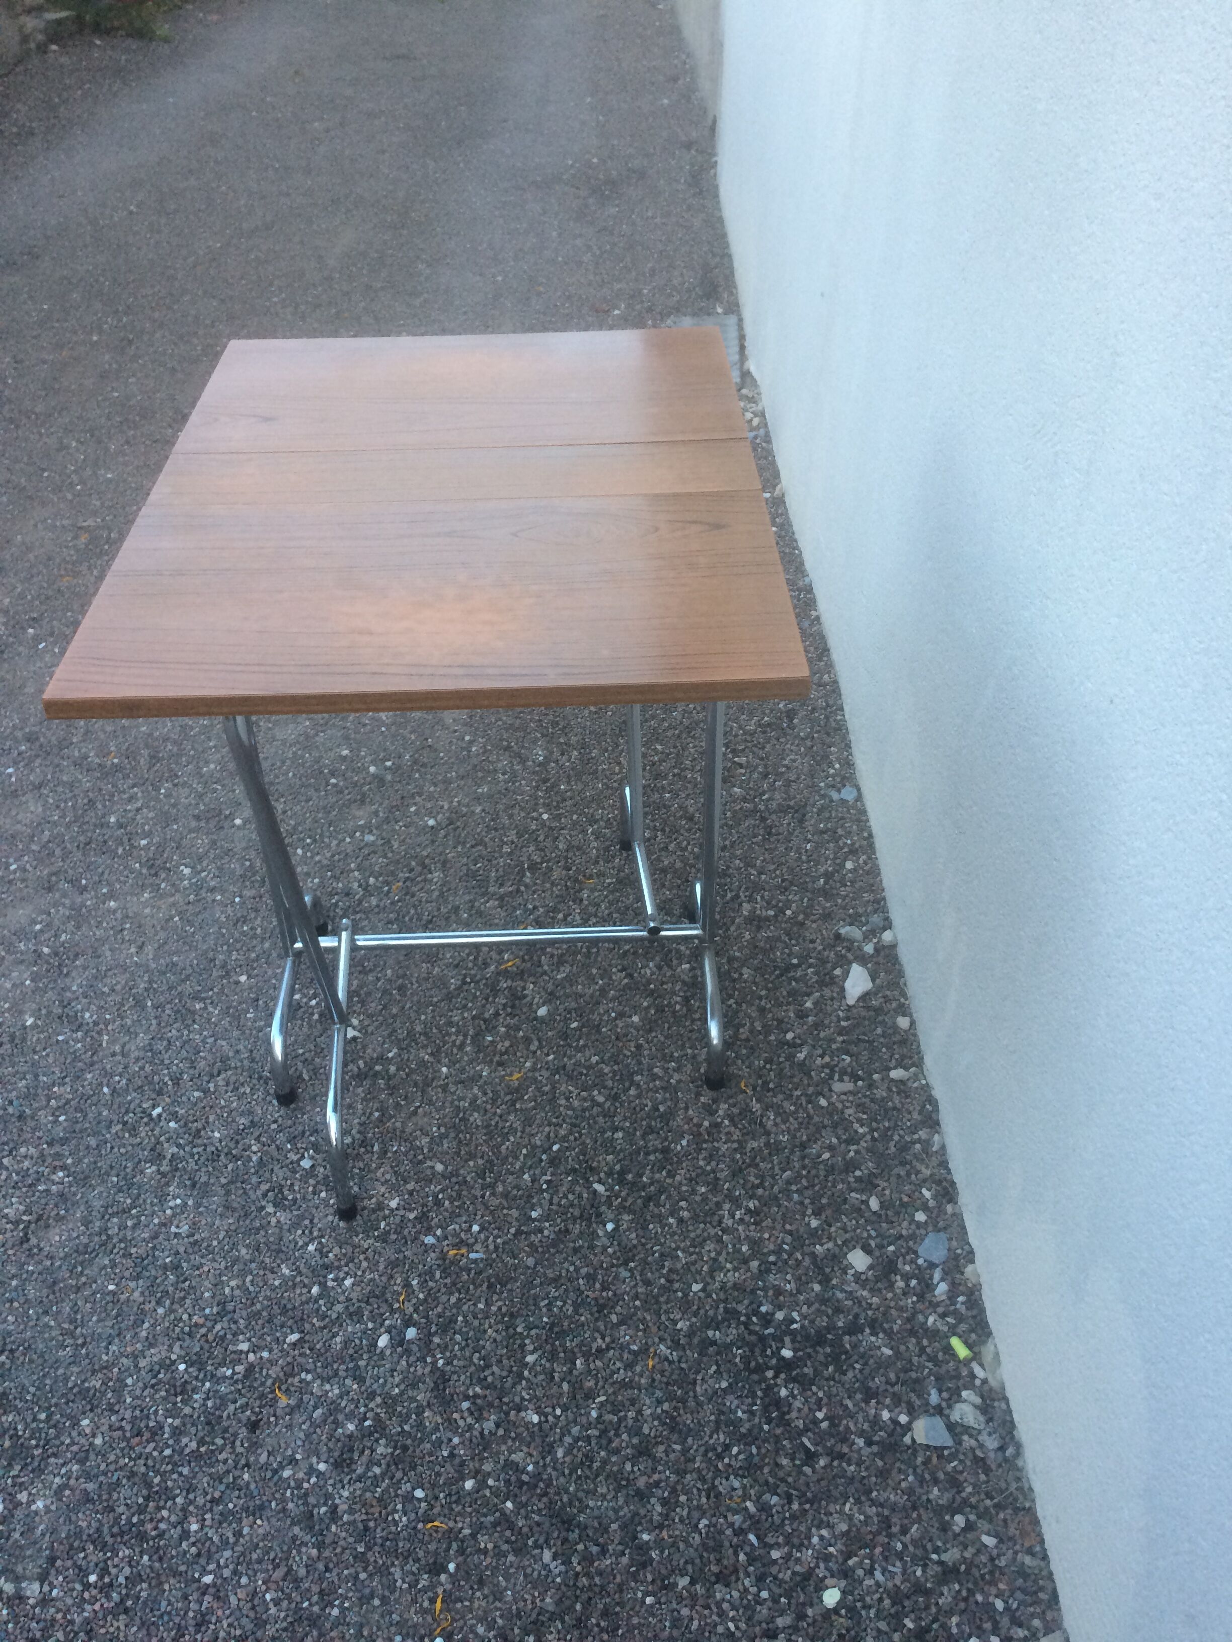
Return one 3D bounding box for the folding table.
[{"bbox_3d":[-0.152,-0.051,1.613,0.595,0.765,0.787,-2,39,-1],"label":"folding table"}]

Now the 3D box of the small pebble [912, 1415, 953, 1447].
[{"bbox_3d":[0.318,0.612,1.378,0.036,0.012,0.028,-2,39,-1],"label":"small pebble"}]

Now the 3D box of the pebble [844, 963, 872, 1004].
[{"bbox_3d":[0.327,0.222,1.857,0.034,0.021,0.060,11,40,15],"label":"pebble"}]

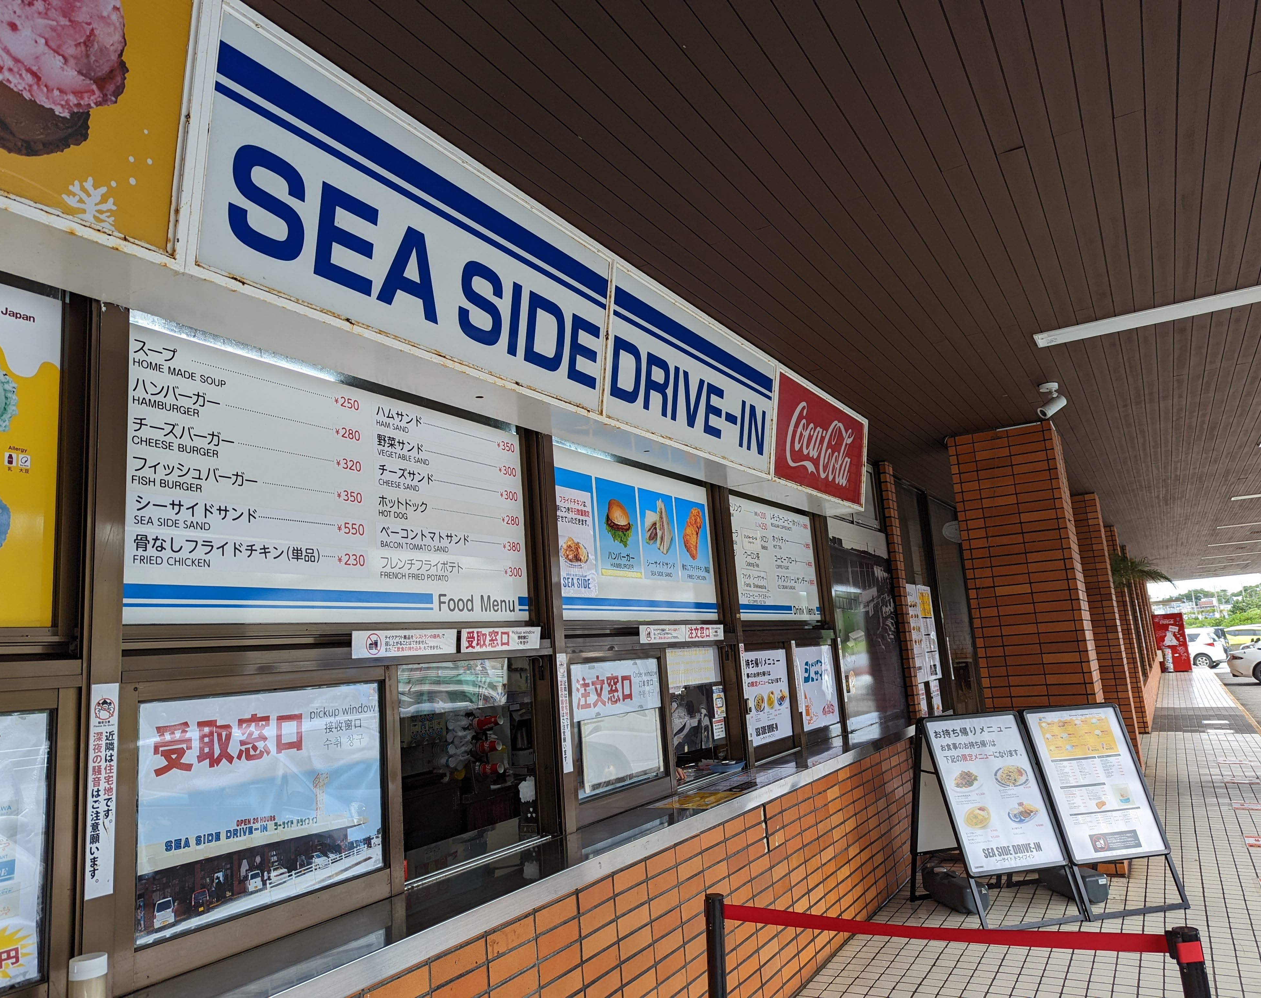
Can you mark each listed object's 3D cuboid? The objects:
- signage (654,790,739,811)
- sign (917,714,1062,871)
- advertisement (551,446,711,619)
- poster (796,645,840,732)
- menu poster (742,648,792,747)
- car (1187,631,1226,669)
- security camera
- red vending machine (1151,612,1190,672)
[{"bbox_3d":[0.318,1.377,4.210,0.270,0.010,0.440,-10,-11,29],"label":"signage"},{"bbox_3d":[2.169,1.735,5.483,0.600,0.865,0.025,-2,-28,-12],"label":"sign"},{"bbox_3d":[0.069,0.210,4.626,0.040,0.790,1.620,-10,-11,29],"label":"advertisement"},{"bbox_3d":[1.318,1.310,6.432,0.015,0.540,0.760,-10,-11,29],"label":"poster"},{"bbox_3d":[0.848,1.201,5.626,0.015,0.540,0.710,-10,-11,29],"label":"menu poster"},{"bbox_3d":[21.037,5.934,36.023,1.710,1.530,3.980,4,-13,-41],"label":"car"},{"bbox_3d":[2.537,-0.598,5.561,0.180,0.195,0.110,-3,-10,-6],"label":"security camera"},{"bbox_3d":[17.580,4.660,29.854,0.800,1.830,1.100,-10,-11,29],"label":"red vending machine"}]

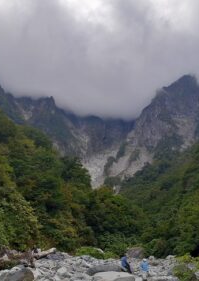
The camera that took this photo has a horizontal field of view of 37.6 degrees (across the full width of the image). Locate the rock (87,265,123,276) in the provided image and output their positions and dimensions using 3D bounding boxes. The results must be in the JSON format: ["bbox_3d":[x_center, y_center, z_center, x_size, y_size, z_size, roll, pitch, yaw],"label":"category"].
[{"bbox_3d":[0.342,8.892,20.000,2.400,0.750,1.400,0,-18,0],"label":"rock"}]

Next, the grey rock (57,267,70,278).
[{"bbox_3d":[-2.302,8.442,18.700,0.820,0.620,0.700,0,-18,0],"label":"grey rock"}]

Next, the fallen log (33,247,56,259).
[{"bbox_3d":[-4.593,9.513,24.600,2.070,0.360,0.360,-2,-13,-37],"label":"fallen log"}]

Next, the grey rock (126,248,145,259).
[{"bbox_3d":[3.714,11.624,30.000,1.850,1.150,1.400,0,-18,0],"label":"grey rock"}]

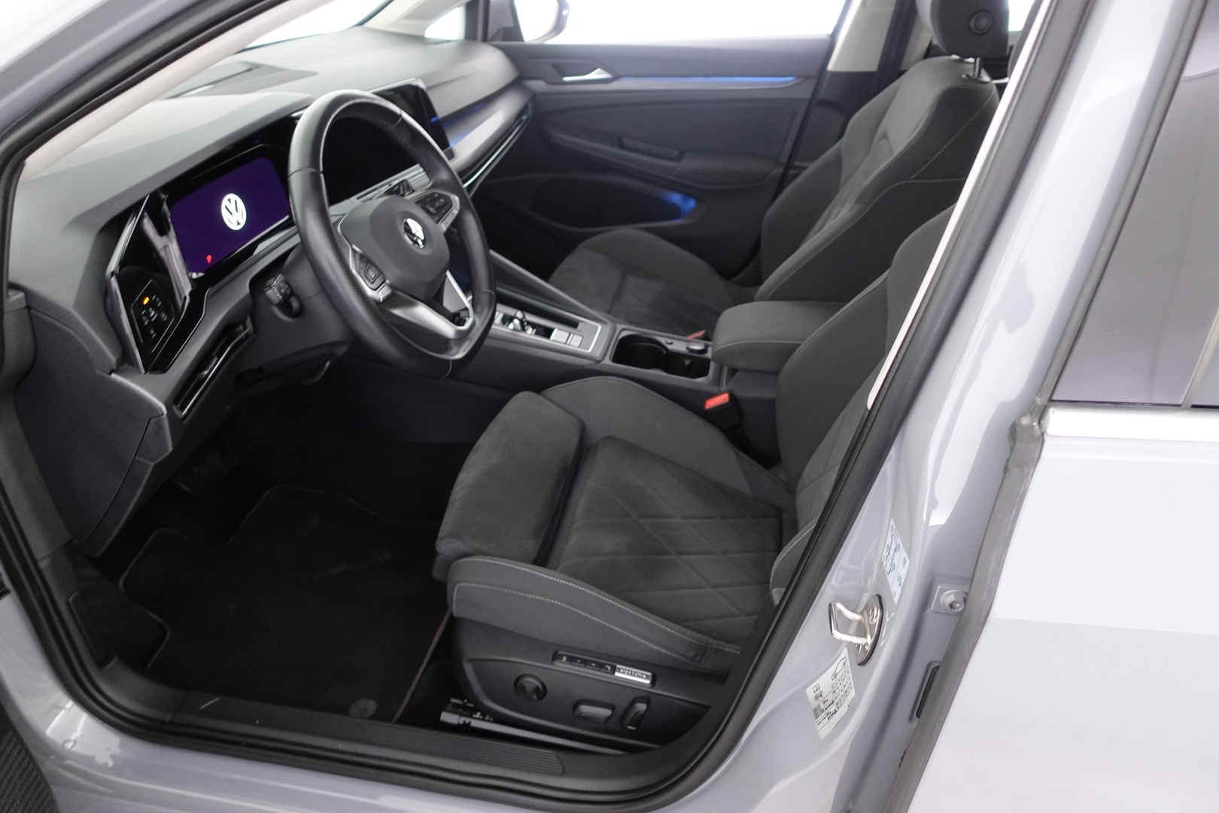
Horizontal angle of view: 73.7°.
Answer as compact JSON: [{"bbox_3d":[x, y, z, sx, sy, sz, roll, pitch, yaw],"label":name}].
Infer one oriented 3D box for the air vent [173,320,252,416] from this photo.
[{"bbox_3d":[-0.422,-0.040,0.873,0.035,0.045,0.155,0,32,1],"label":"air vent"}]

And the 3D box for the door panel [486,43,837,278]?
[{"bbox_3d":[0.056,-0.580,1.925,0.840,0.560,0.130,6,32,9],"label":"door panel"}]

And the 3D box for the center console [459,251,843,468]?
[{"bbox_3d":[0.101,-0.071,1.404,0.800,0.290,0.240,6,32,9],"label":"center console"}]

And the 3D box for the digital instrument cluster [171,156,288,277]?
[{"bbox_3d":[-0.477,-0.249,1.034,0.020,0.088,0.230,-1,31,13],"label":"digital instrument cluster"}]

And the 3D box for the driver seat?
[{"bbox_3d":[0.177,-0.043,0.978,0.800,0.880,0.540,6,32,9],"label":"driver seat"}]

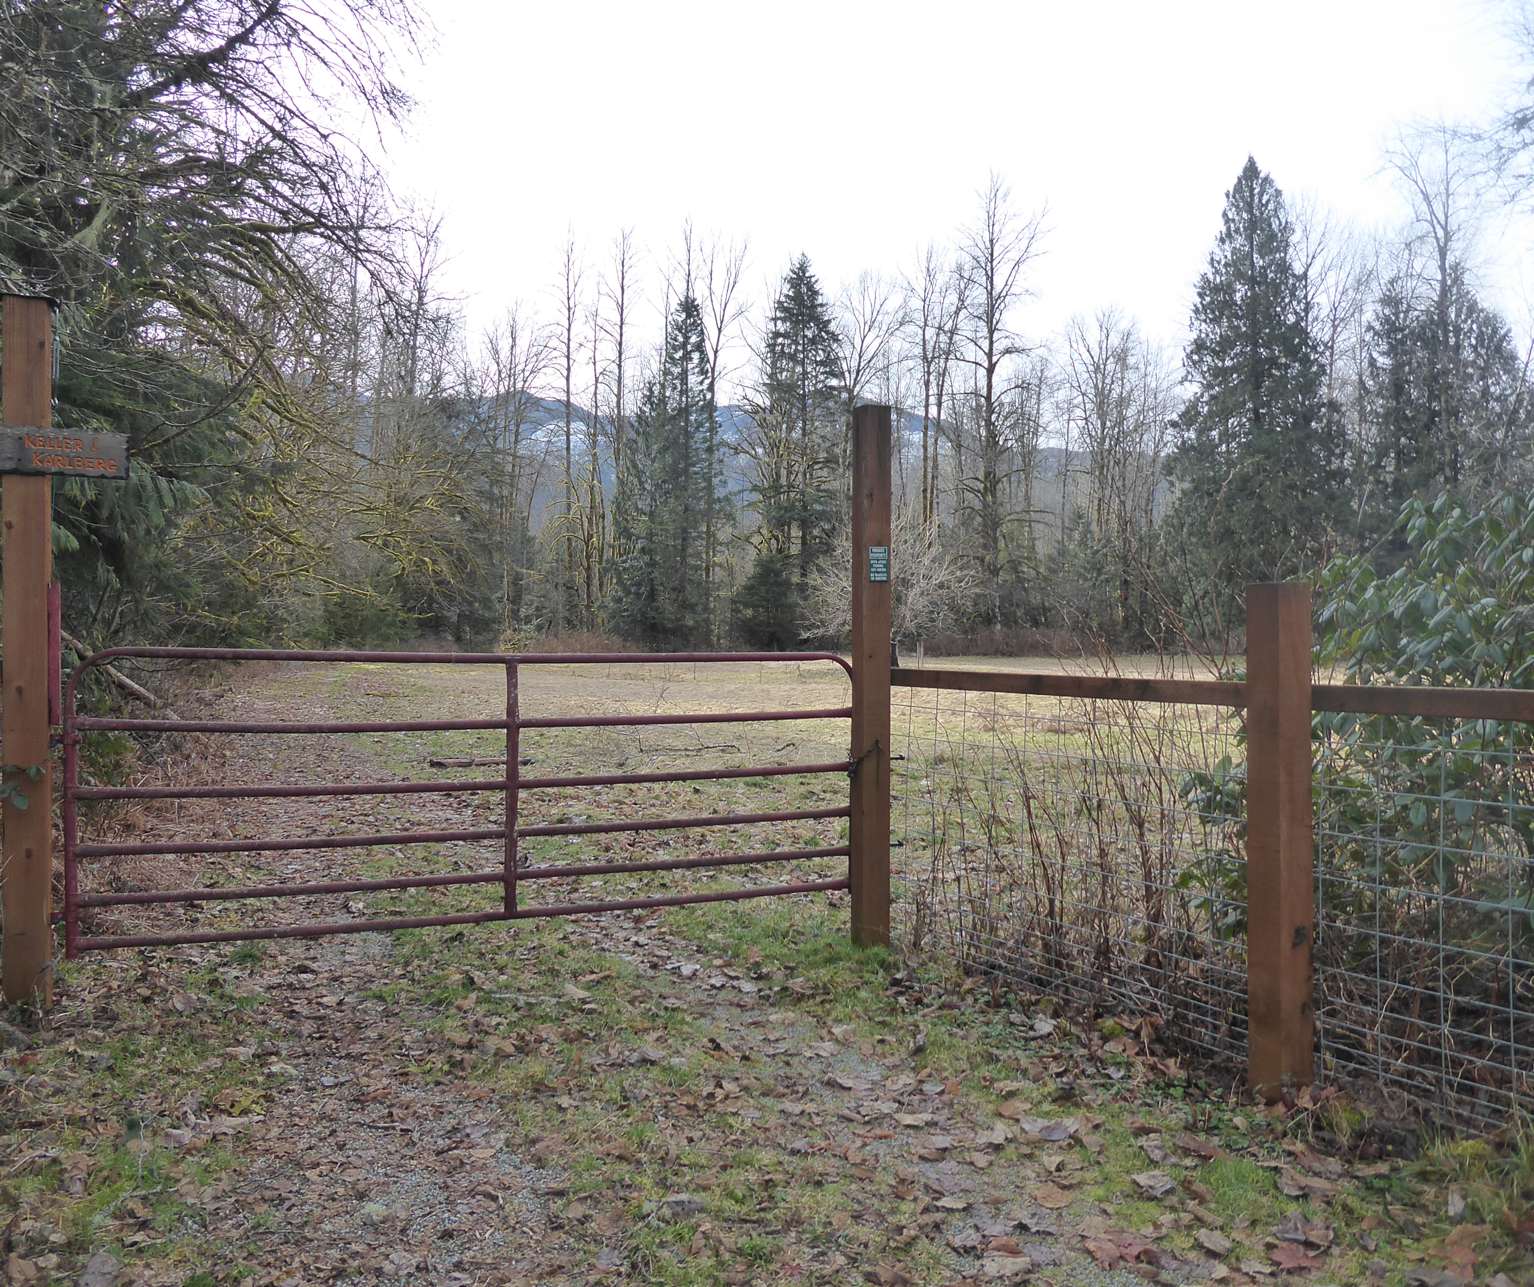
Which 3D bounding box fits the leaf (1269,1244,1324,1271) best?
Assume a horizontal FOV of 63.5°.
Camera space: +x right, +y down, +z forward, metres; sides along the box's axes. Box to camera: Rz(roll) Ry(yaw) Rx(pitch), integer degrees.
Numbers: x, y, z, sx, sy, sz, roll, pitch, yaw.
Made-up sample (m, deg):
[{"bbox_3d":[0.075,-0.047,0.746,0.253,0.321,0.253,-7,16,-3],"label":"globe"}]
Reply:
[{"bbox_3d":[1.266,1.466,2.960,0.134,0.027,0.080,0,0,0],"label":"leaf"}]

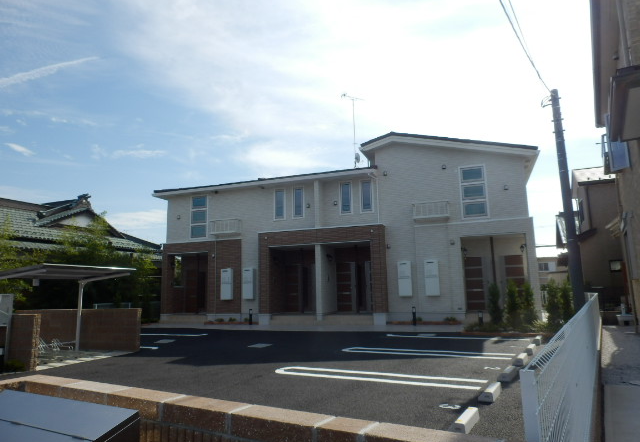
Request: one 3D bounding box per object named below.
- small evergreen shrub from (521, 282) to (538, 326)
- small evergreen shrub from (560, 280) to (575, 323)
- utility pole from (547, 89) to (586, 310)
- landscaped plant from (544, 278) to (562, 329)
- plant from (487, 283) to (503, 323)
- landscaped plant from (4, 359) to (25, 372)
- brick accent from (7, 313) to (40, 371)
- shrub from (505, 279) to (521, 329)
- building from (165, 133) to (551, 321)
[{"bbox_3d":[6.191,2.456,13.113,0.505,1.321,0.505,-4,-10,18],"label":"small evergreen shrub"},{"bbox_3d":[7.145,2.377,12.808,0.384,1.361,0.384,-4,-10,18],"label":"small evergreen shrub"},{"bbox_3d":[5.757,-0.128,10.151,0.270,6.125,0.270,-6,-10,30],"label":"utility pole"},{"bbox_3d":[6.751,2.402,12.829,0.494,1.406,0.494,-4,-10,18],"label":"landscaped plant"},{"bbox_3d":[5.384,2.533,13.689,0.469,1.319,0.469,-4,-10,18],"label":"plant"},{"bbox_3d":[-6.644,3.143,9.650,0.450,0.290,0.420,-6,-10,30],"label":"landscaped plant"},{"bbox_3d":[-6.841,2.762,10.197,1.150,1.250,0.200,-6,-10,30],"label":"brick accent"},{"bbox_3d":[5.712,2.465,13.165,0.451,1.443,0.451,-4,-10,18],"label":"shrub"},{"bbox_3d":[1.310,0.963,21.300,16.082,7.289,8.500,-4,-10,18],"label":"building"}]

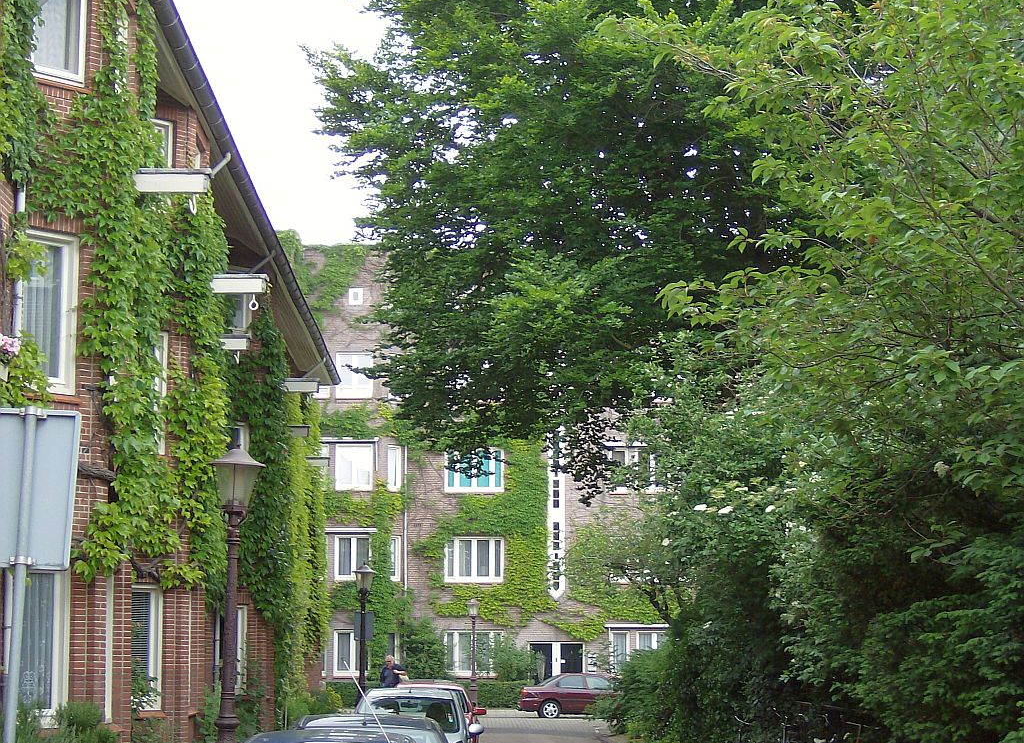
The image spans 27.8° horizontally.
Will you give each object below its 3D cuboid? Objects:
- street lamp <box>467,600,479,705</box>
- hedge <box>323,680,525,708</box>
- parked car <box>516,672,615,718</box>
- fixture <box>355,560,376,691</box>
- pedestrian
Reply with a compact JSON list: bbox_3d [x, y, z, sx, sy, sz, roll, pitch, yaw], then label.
[{"bbox_3d":[-1.233,9.141,66.677,0.520,3.720,0.520,0,-8,0],"label":"street lamp"},{"bbox_3d":[-2.838,11.087,70.643,7.200,1.000,0.900,0,-8,0],"label":"hedge"},{"bbox_3d":[2.450,10.065,64.223,4.480,1.420,1.740,0,-8,-2],"label":"parked car"},{"bbox_3d":[-3.170,5.950,44.101,0.530,3.740,0.530,0,-8,0],"label":"fixture"},{"bbox_3d":[-2.342,6.483,40.491,0.580,1.770,0.420,-3,-9,20],"label":"pedestrian"}]

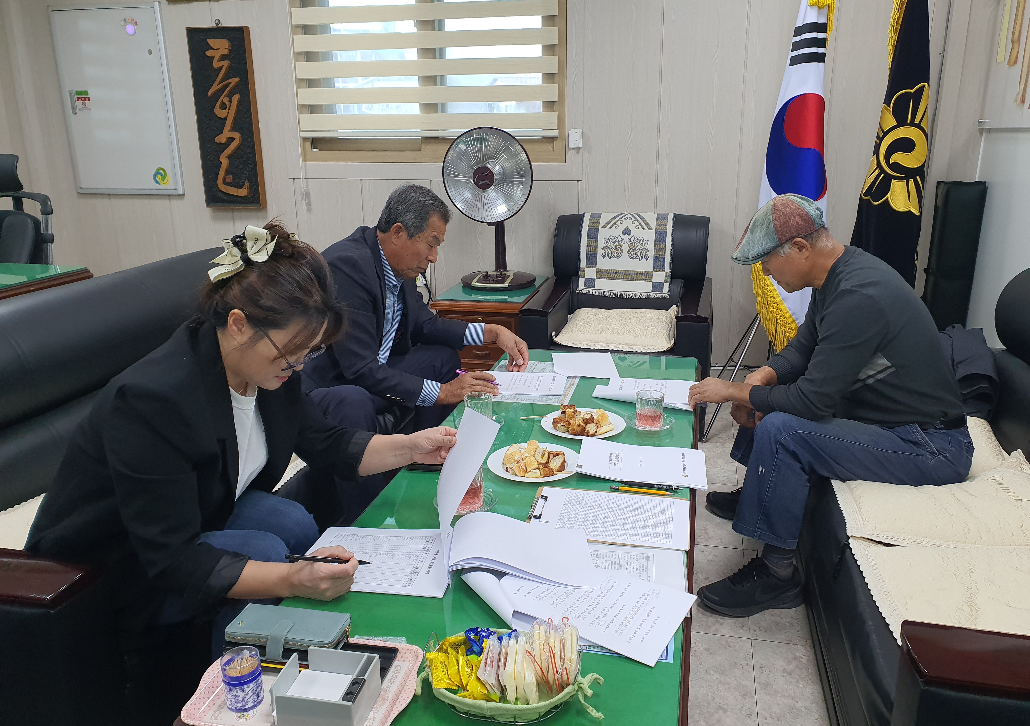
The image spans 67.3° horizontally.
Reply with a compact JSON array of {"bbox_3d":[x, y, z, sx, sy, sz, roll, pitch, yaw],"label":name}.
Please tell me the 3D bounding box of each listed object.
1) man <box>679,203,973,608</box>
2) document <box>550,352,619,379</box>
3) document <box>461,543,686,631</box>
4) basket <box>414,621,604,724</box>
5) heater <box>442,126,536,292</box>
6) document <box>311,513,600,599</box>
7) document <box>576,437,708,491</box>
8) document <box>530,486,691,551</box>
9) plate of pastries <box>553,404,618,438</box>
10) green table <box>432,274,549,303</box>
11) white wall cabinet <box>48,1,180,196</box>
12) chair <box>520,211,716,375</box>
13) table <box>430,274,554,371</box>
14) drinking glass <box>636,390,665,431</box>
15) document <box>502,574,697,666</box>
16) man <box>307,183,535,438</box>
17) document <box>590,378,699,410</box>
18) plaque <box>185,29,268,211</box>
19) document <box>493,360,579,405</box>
[{"bbox_3d":[0.828,0.082,2.094,0.690,1.060,0.600,3,17,13],"label":"man"},{"bbox_3d":[0.230,-0.002,2.579,0.210,0.020,0.295,0,17,1],"label":"document"},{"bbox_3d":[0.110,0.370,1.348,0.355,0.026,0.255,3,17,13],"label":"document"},{"bbox_3d":[-0.002,0.404,1.065,0.235,0.120,0.155,1,17,5],"label":"basket"},{"bbox_3d":[-0.117,-0.720,3.599,0.420,0.720,0.340,4,17,15],"label":"heater"},{"bbox_3d":[-0.111,0.340,1.392,0.530,0.065,0.240,1,17,5],"label":"document"},{"bbox_3d":[0.296,0.234,1.814,0.300,0.018,0.213,5,17,18],"label":"document"},{"bbox_3d":[0.189,0.308,1.573,0.325,0.018,0.225,3,17,13],"label":"document"},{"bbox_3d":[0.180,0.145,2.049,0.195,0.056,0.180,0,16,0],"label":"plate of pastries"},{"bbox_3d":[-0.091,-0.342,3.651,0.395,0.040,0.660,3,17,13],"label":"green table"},{"bbox_3d":[-2.281,-1.504,4.466,0.706,1.030,0.050,3,16,12],"label":"white wall cabinet"},{"bbox_3d":[0.510,-0.223,3.657,0.790,0.840,0.920,4,17,14],"label":"chair"},{"bbox_3d":[-0.094,-0.149,4.027,0.460,0.490,0.740,3,17,12],"label":"table"},{"bbox_3d":[0.357,0.124,2.056,0.076,0.080,0.076,3,17,13],"label":"drinking glass"},{"bbox_3d":[0.125,0.390,1.276,0.310,0.025,0.220,9,19,29],"label":"document"},{"bbox_3d":[-0.386,0.025,2.386,0.840,1.110,0.650,3,17,12],"label":"man"},{"bbox_3d":[0.389,0.074,2.309,0.300,0.030,0.215,1,17,5],"label":"document"},{"bbox_3d":[-1.660,-1.388,4.423,0.358,0.978,0.055,3,17,12],"label":"plaque"},{"bbox_3d":[0.055,0.052,2.457,0.297,0.010,0.410,3,17,13],"label":"document"}]

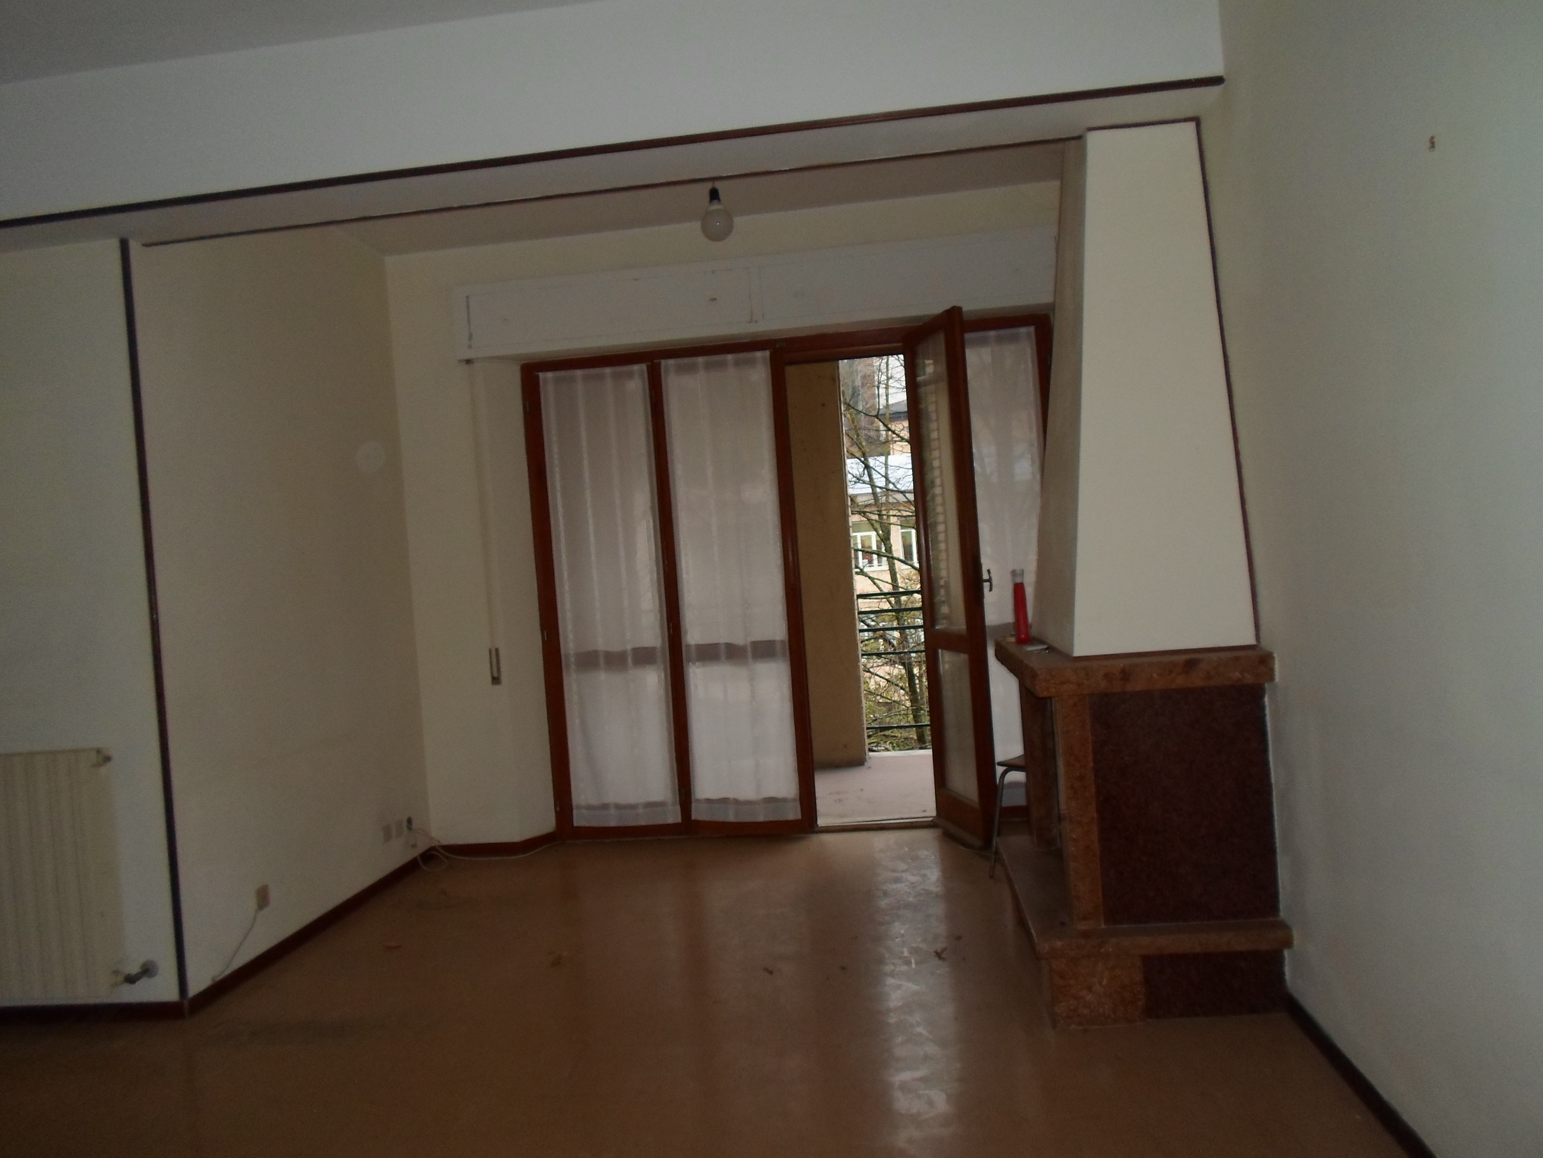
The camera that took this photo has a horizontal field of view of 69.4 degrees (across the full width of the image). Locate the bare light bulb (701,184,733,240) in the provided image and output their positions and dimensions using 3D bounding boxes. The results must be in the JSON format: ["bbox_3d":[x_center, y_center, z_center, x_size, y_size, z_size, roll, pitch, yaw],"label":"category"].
[{"bbox_3d":[-0.209,-1.373,4.200,0.123,0.210,0.123,-4,0,6],"label":"bare light bulb"}]

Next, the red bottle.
[{"bbox_3d":[0.845,0.093,3.793,0.048,0.253,0.048,-4,0,6],"label":"red bottle"}]

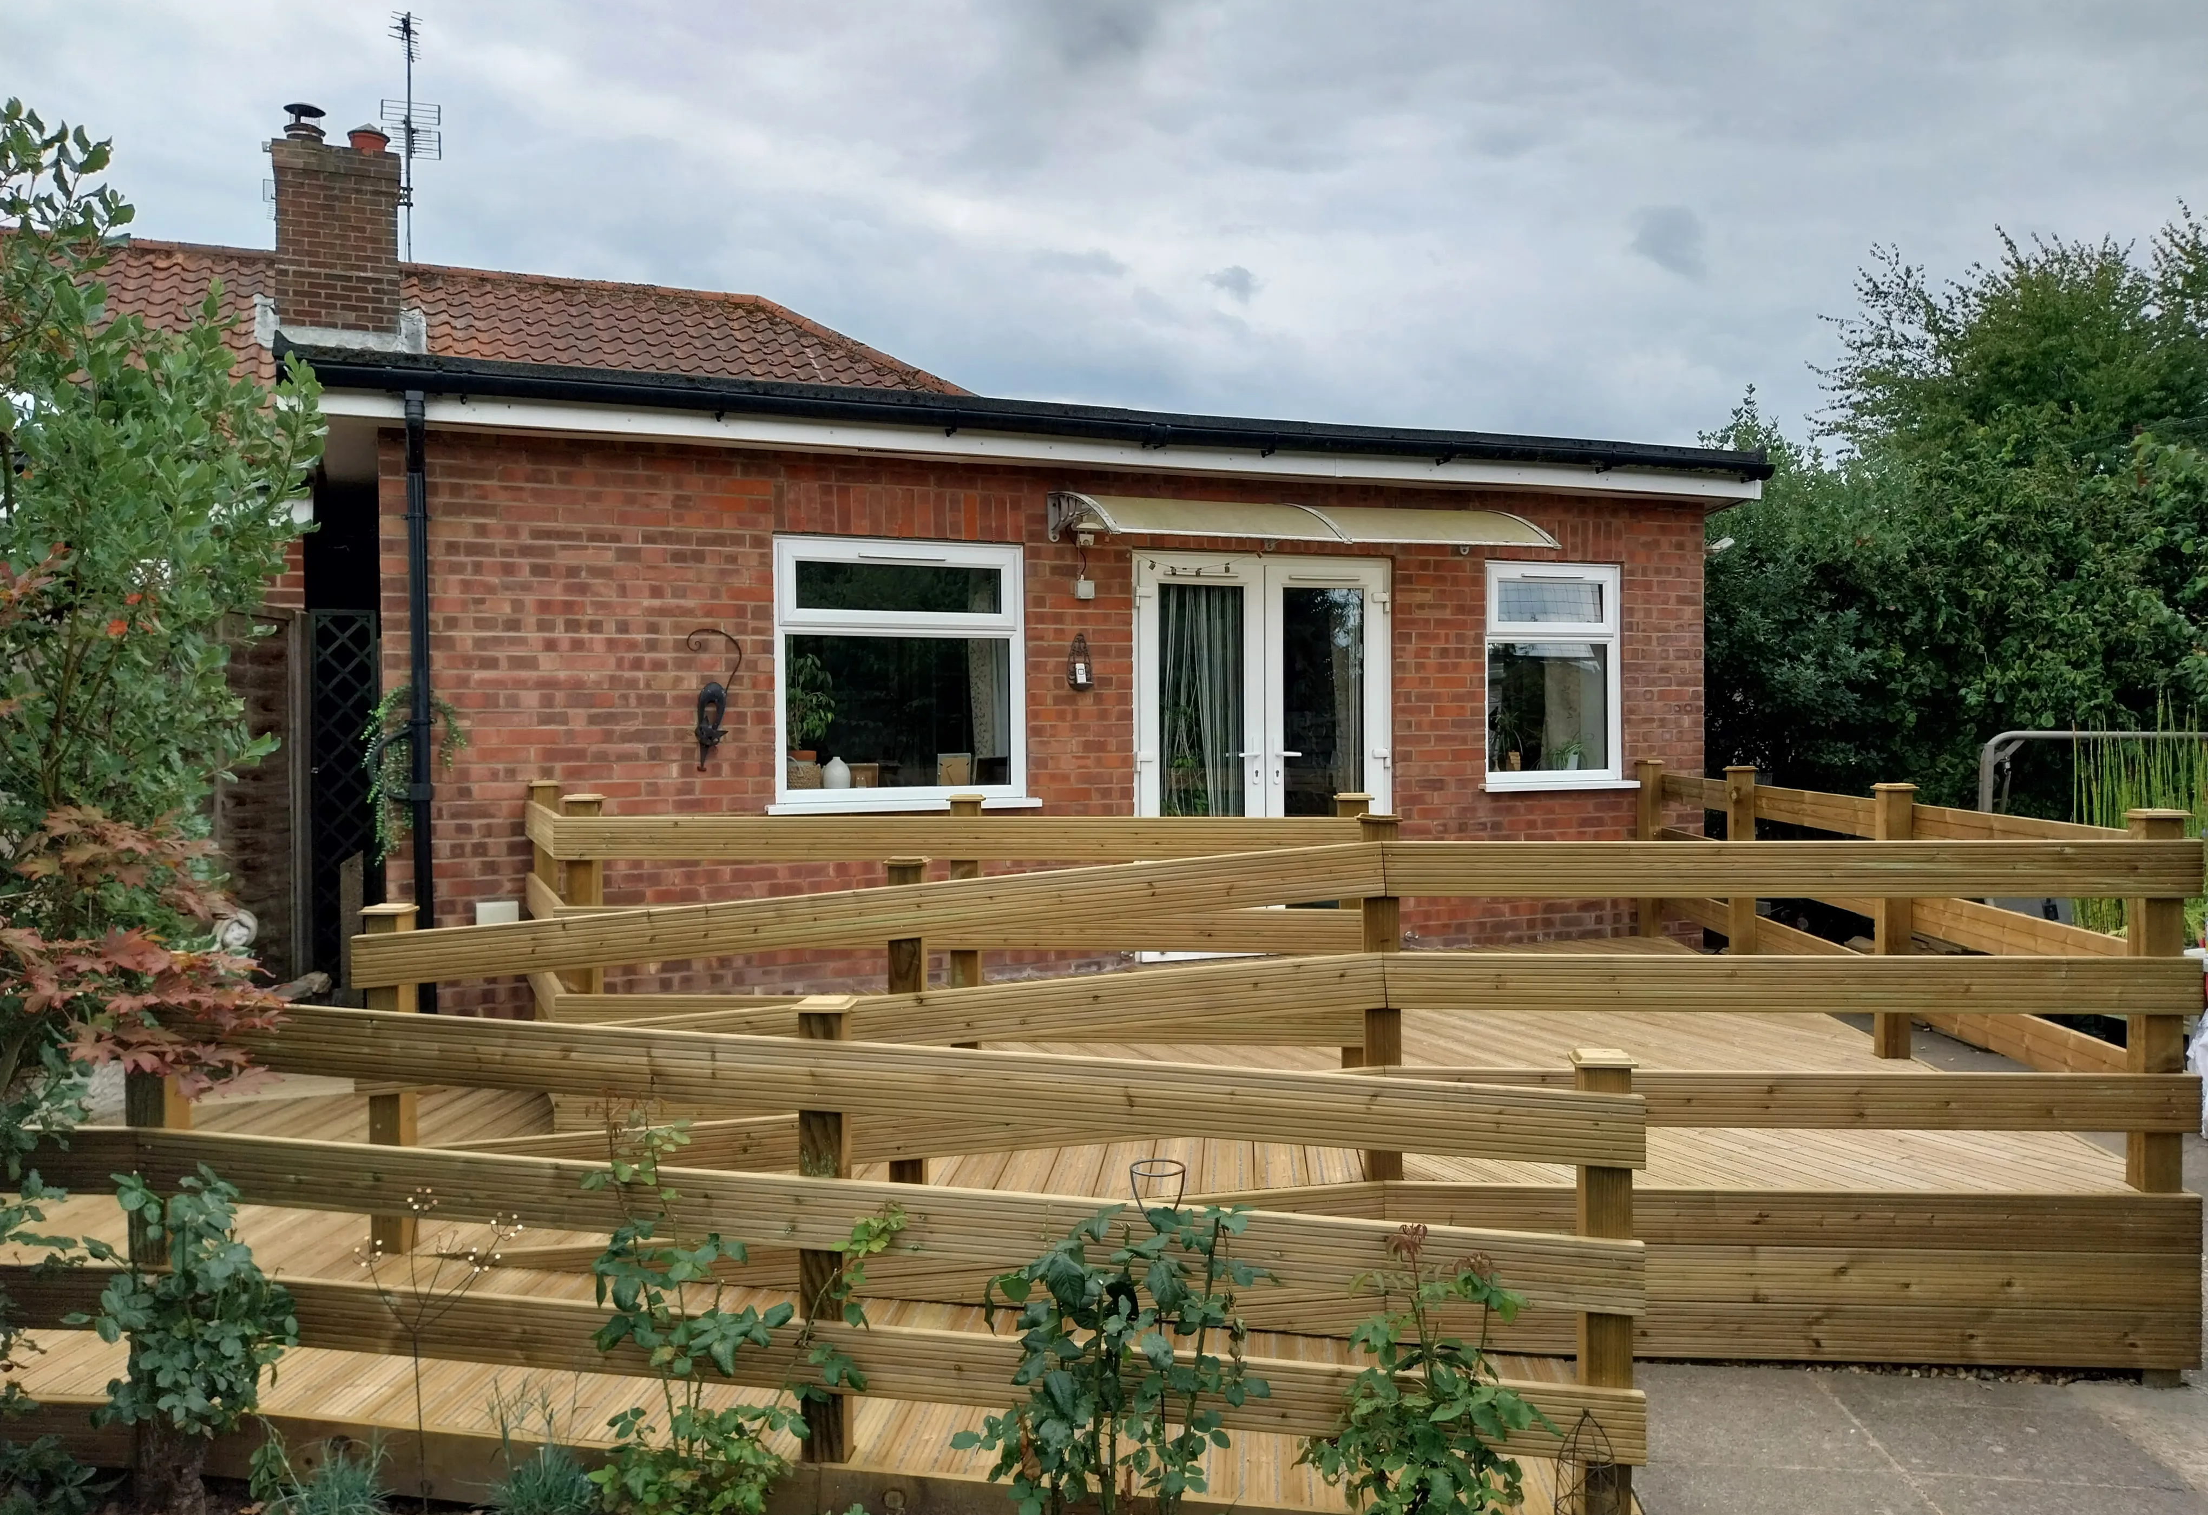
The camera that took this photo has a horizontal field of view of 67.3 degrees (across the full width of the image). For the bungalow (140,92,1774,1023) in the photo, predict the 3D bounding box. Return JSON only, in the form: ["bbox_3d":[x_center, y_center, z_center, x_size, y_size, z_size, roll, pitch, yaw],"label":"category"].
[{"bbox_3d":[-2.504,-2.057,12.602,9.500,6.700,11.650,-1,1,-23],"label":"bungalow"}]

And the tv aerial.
[{"bbox_3d":[-6.044,-5.433,14.490,0.500,2.133,1.000,-1,1,-19],"label":"tv aerial"}]

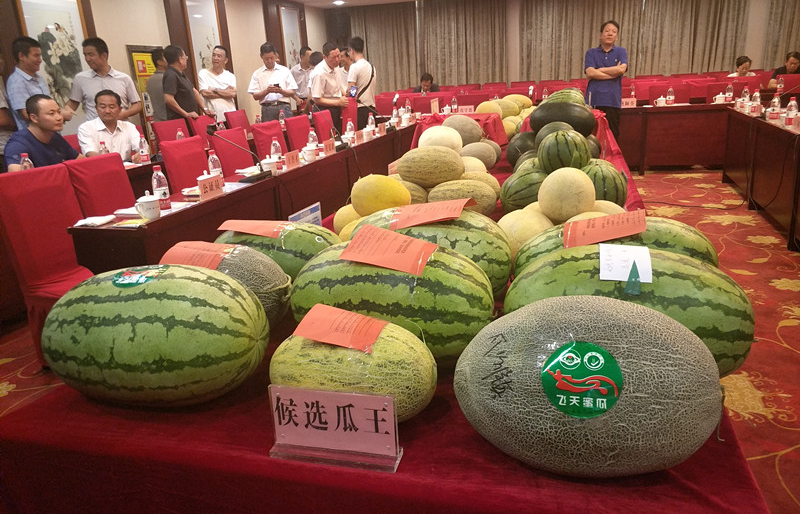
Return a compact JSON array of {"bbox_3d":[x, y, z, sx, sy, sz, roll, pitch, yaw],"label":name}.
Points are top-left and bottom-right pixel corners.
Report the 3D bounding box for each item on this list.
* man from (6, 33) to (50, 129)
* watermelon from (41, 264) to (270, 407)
[{"bbox_3d":[-2.811,-0.874,4.702,0.300,1.710,0.470,-4,18,-2],"label":"man"},{"bbox_3d":[-0.427,0.138,1.015,0.410,0.252,0.242,0,18,11],"label":"watermelon"}]

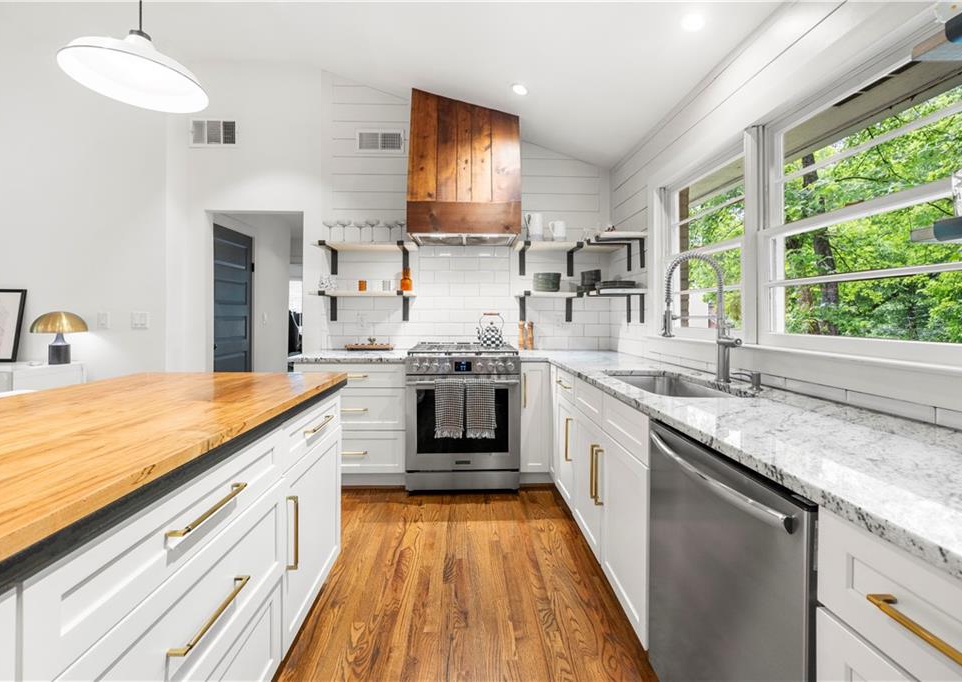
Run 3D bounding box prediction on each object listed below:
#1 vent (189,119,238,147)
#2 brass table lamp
[{"bbox_3d":[-2.180,-1.700,3.245,0.400,0.235,0.030,0,3,-2],"label":"vent"},{"bbox_3d":[-3.030,-0.020,2.870,0.300,0.380,0.300,0,3,-2],"label":"brass table lamp"}]

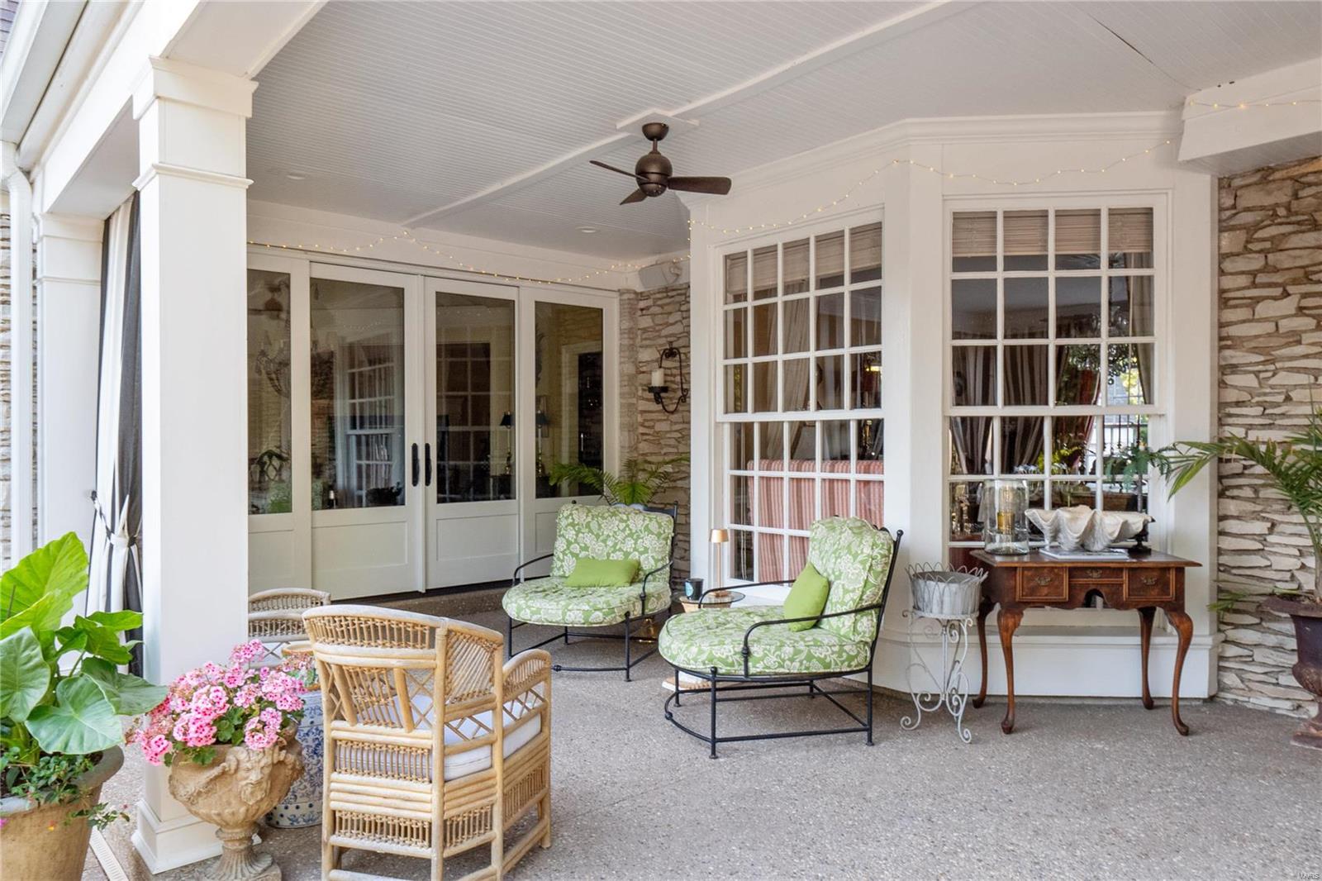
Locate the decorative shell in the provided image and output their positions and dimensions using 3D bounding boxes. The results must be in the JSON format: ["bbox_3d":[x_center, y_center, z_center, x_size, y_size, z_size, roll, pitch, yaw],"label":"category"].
[{"bbox_3d":[2.063,0.423,4.250,0.570,0.205,0.320,0,0,4],"label":"decorative shell"}]

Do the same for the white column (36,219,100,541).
[{"bbox_3d":[-3.163,0.072,4.717,0.310,2.461,0.310,0,0,-41],"label":"white column"}]

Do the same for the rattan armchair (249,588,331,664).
[{"bbox_3d":[-1.670,0.905,3.580,0.620,0.800,0.640,0,0,-18],"label":"rattan armchair"}]

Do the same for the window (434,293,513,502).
[{"bbox_3d":[-1.466,-0.334,7.020,0.720,1.660,0.060,0,0,-41],"label":"window"}]

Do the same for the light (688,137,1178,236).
[{"bbox_3d":[1.235,-1.384,4.768,2.700,0.240,0.560,0,0,29],"label":"light"}]

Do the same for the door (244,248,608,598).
[{"bbox_3d":[-1.785,-0.067,6.552,3.640,2.380,0.120,0,0,-41],"label":"door"}]

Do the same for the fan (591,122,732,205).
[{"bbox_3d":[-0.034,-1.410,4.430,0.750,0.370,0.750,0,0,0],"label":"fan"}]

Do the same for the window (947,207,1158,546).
[{"bbox_3d":[2.000,-0.166,4.501,1.050,2.050,0.100,0,0,4],"label":"window"}]

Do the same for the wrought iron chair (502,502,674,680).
[{"bbox_3d":[-0.400,0.835,5.230,0.810,0.930,0.960,0,0,20],"label":"wrought iron chair"}]

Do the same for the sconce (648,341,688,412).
[{"bbox_3d":[0.002,-0.513,7.435,0.220,0.580,0.350,0,0,-41],"label":"sconce"}]

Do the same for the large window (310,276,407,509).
[{"bbox_3d":[-2.127,-0.319,6.212,0.690,1.600,0.050,0,0,-41],"label":"large window"}]

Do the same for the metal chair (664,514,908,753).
[{"bbox_3d":[0.495,0.832,4.060,0.960,0.930,0.810,0,0,-12],"label":"metal chair"}]

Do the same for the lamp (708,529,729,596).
[{"bbox_3d":[0.318,0.665,4.830,0.108,0.368,0.108,0,0,0],"label":"lamp"}]

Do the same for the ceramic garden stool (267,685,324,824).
[{"bbox_3d":[-1.283,1.079,3.120,0.290,0.445,0.290,0,0,0],"label":"ceramic garden stool"}]

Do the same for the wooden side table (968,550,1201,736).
[{"bbox_3d":[1.940,0.920,4.110,0.900,0.755,0.450,0,0,3],"label":"wooden side table"}]

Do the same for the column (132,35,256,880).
[{"bbox_3d":[-1.535,0.073,2.880,0.310,2.460,0.310,0,0,43],"label":"column"}]

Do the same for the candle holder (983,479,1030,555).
[{"bbox_3d":[1.657,0.361,4.220,0.208,0.345,0.208,0,0,3],"label":"candle holder"}]

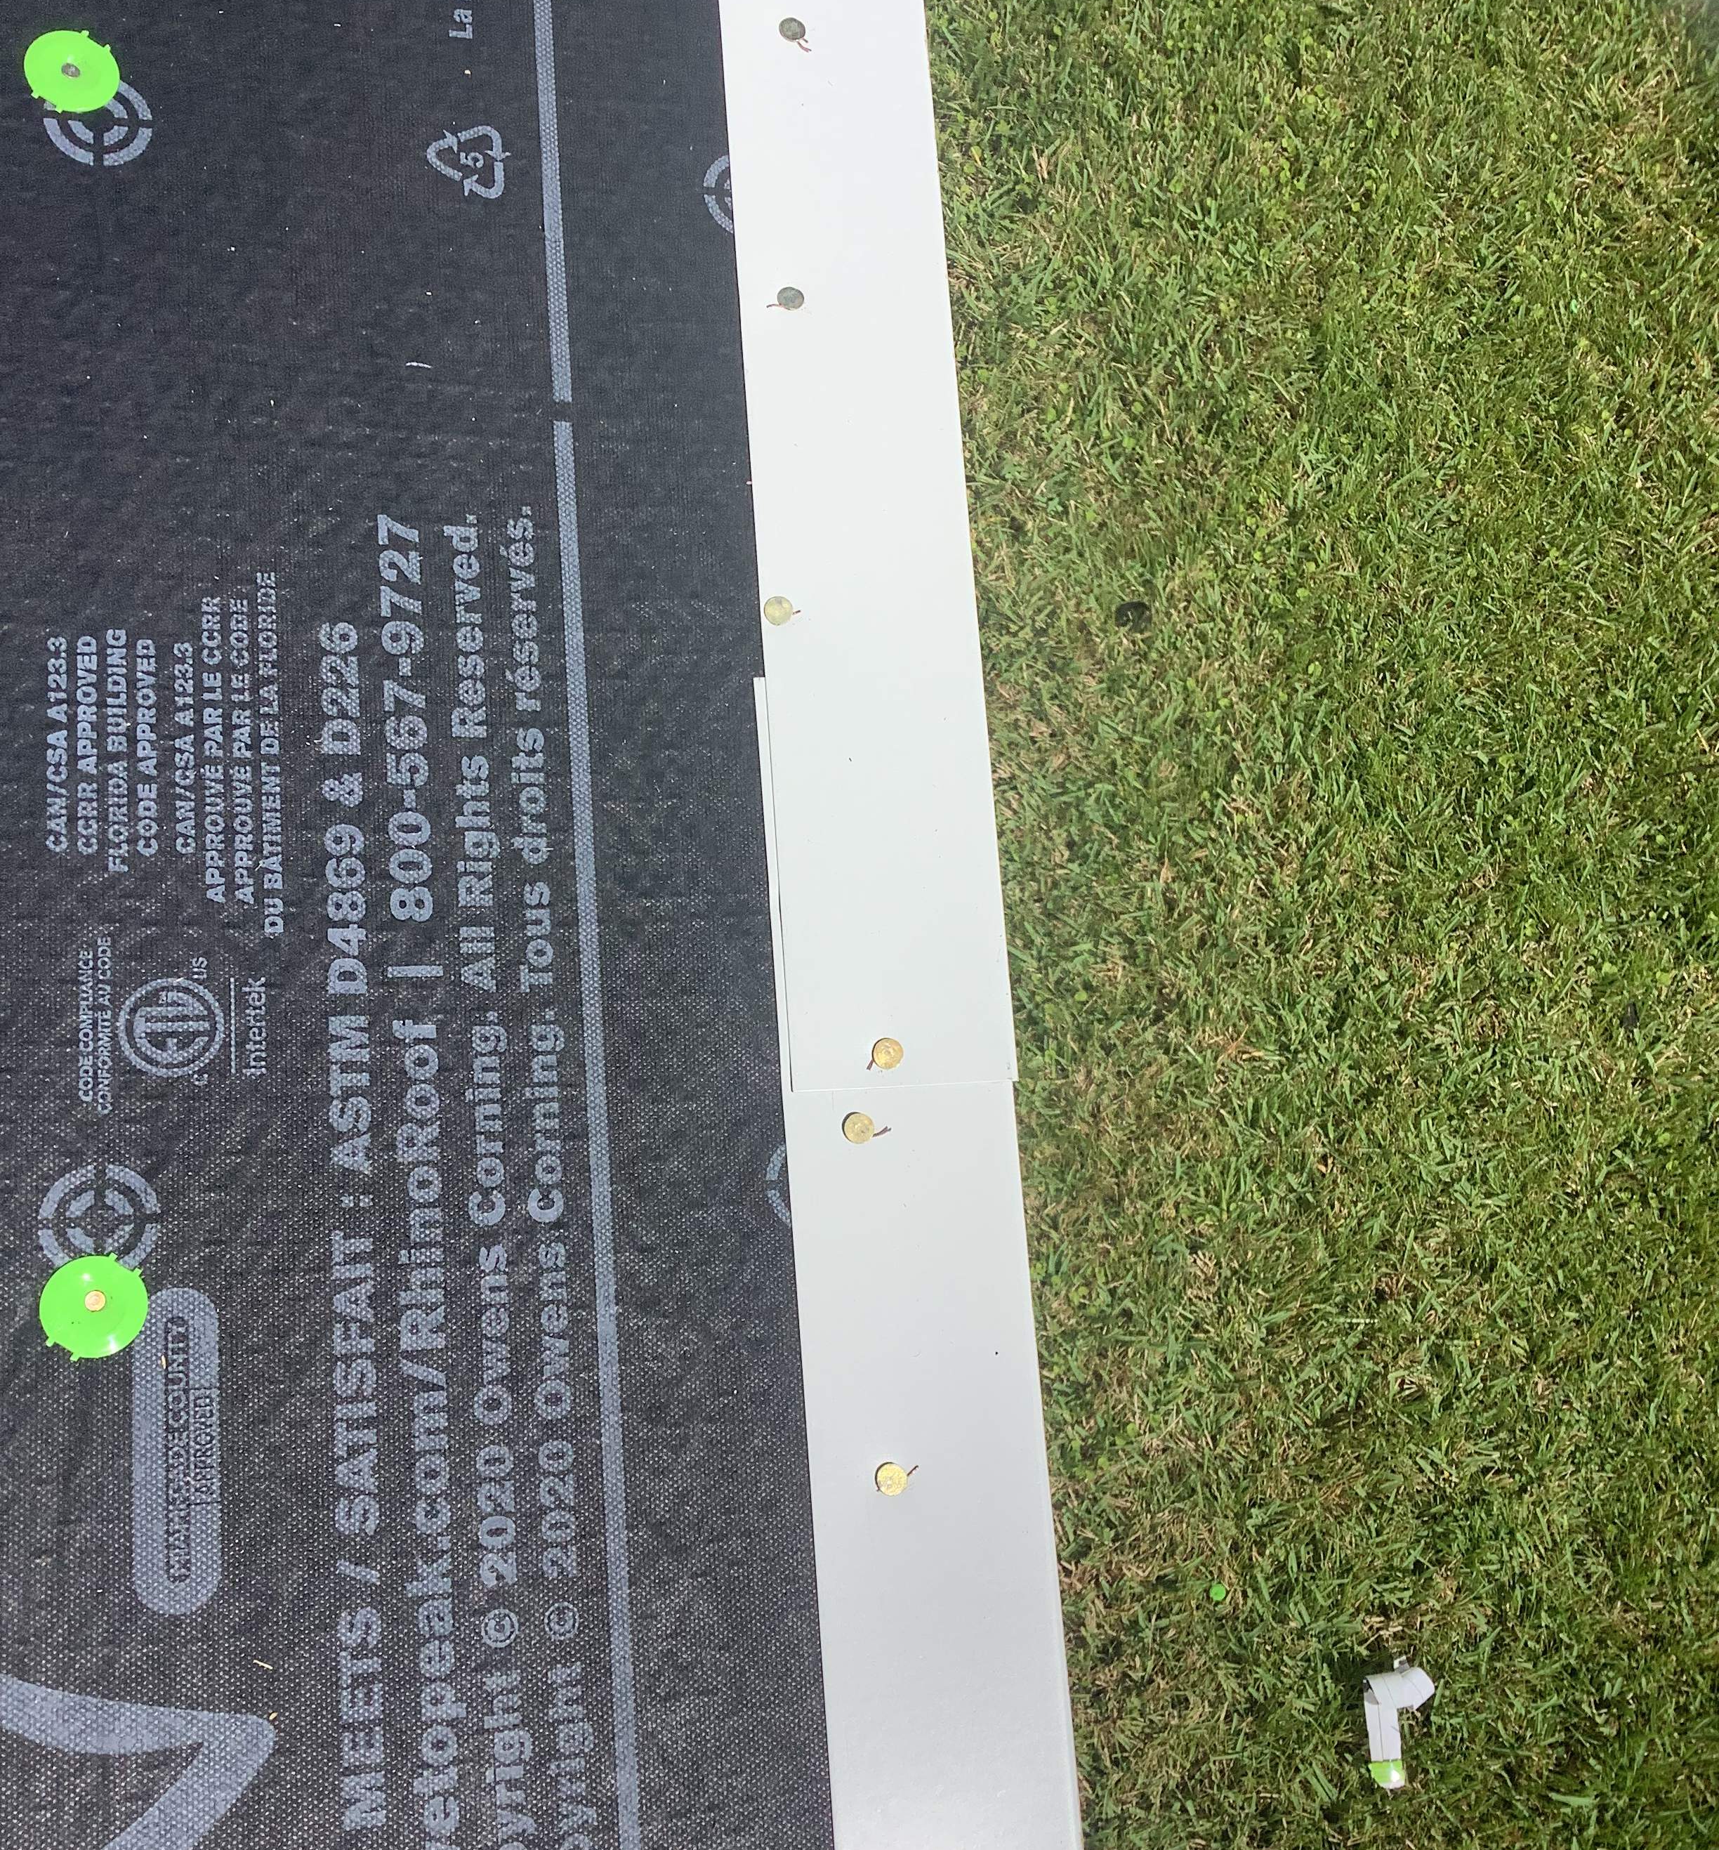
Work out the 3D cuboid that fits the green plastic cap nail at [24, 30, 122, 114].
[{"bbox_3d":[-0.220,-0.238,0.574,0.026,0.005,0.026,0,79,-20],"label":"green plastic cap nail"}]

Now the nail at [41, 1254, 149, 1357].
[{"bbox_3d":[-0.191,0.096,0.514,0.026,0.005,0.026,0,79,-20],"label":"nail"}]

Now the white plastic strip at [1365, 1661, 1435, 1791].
[{"bbox_3d":[0.827,1.213,3.122,0.115,0.050,0.182,-5,80,-2],"label":"white plastic strip"}]

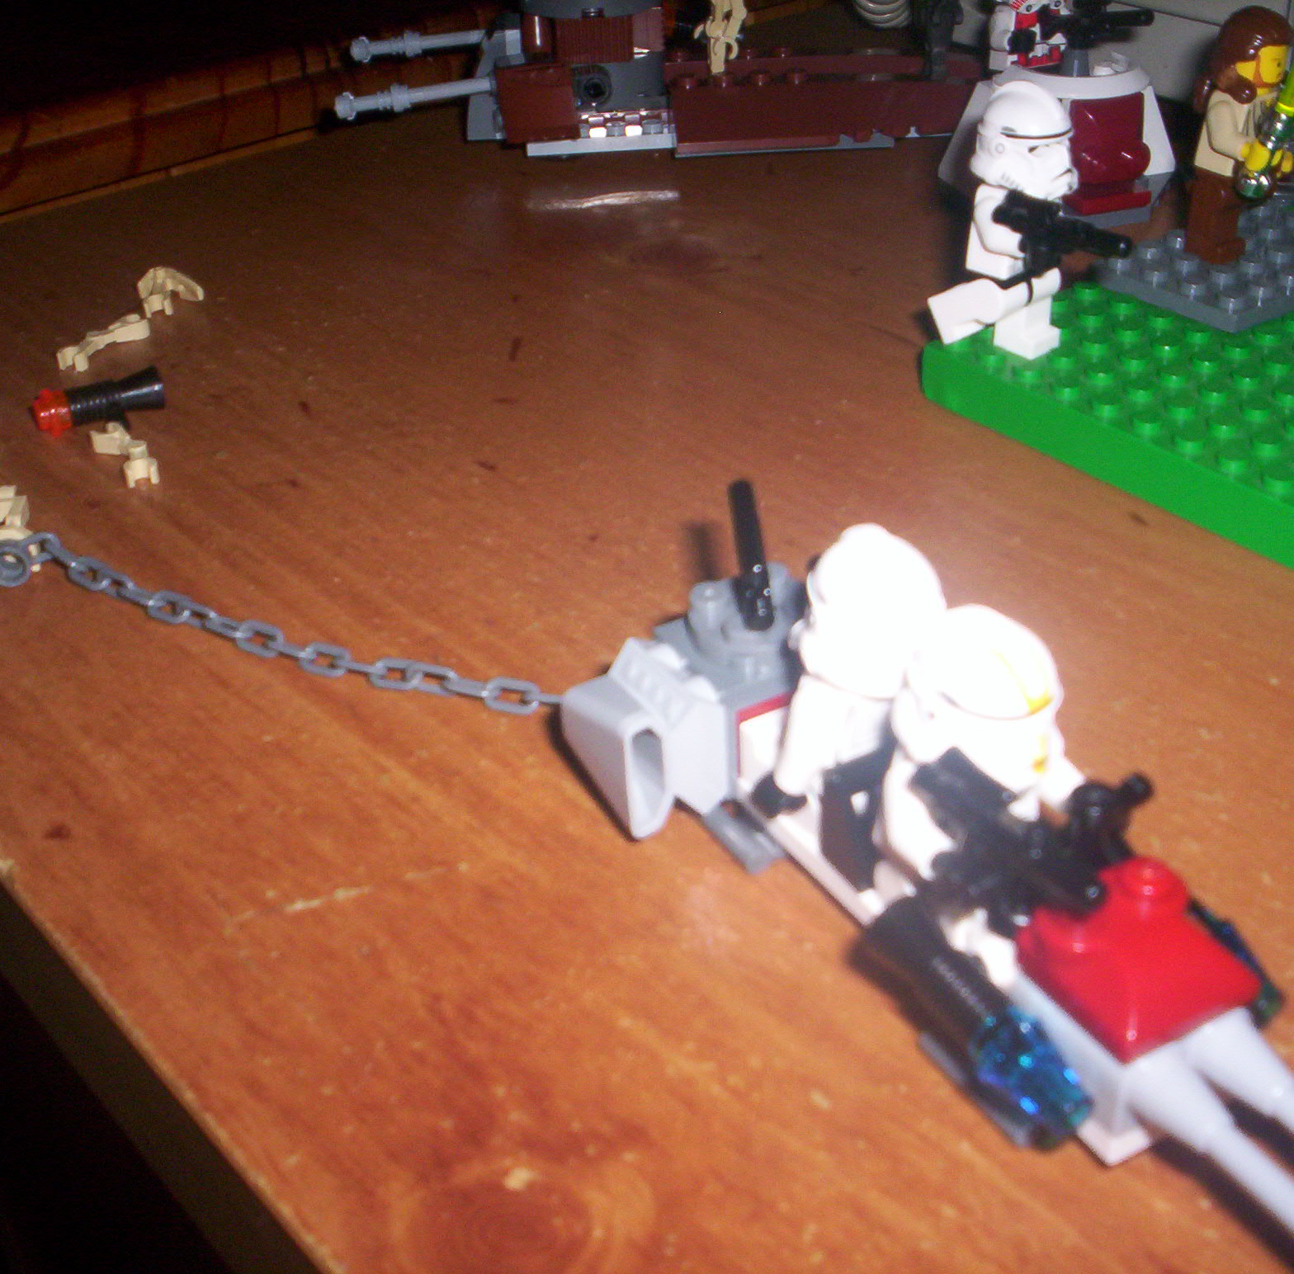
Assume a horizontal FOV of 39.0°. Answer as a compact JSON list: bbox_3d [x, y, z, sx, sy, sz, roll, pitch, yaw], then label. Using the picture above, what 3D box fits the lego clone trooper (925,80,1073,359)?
[{"bbox_3d":[0.060,-0.067,0.297,0.021,0.043,0.021,-24,40,-30],"label":"lego clone trooper"}]

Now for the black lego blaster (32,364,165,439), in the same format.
[{"bbox_3d":[-0.093,-0.039,0.312,0.021,0.008,0.014,-16,53,-20],"label":"black lego blaster"}]

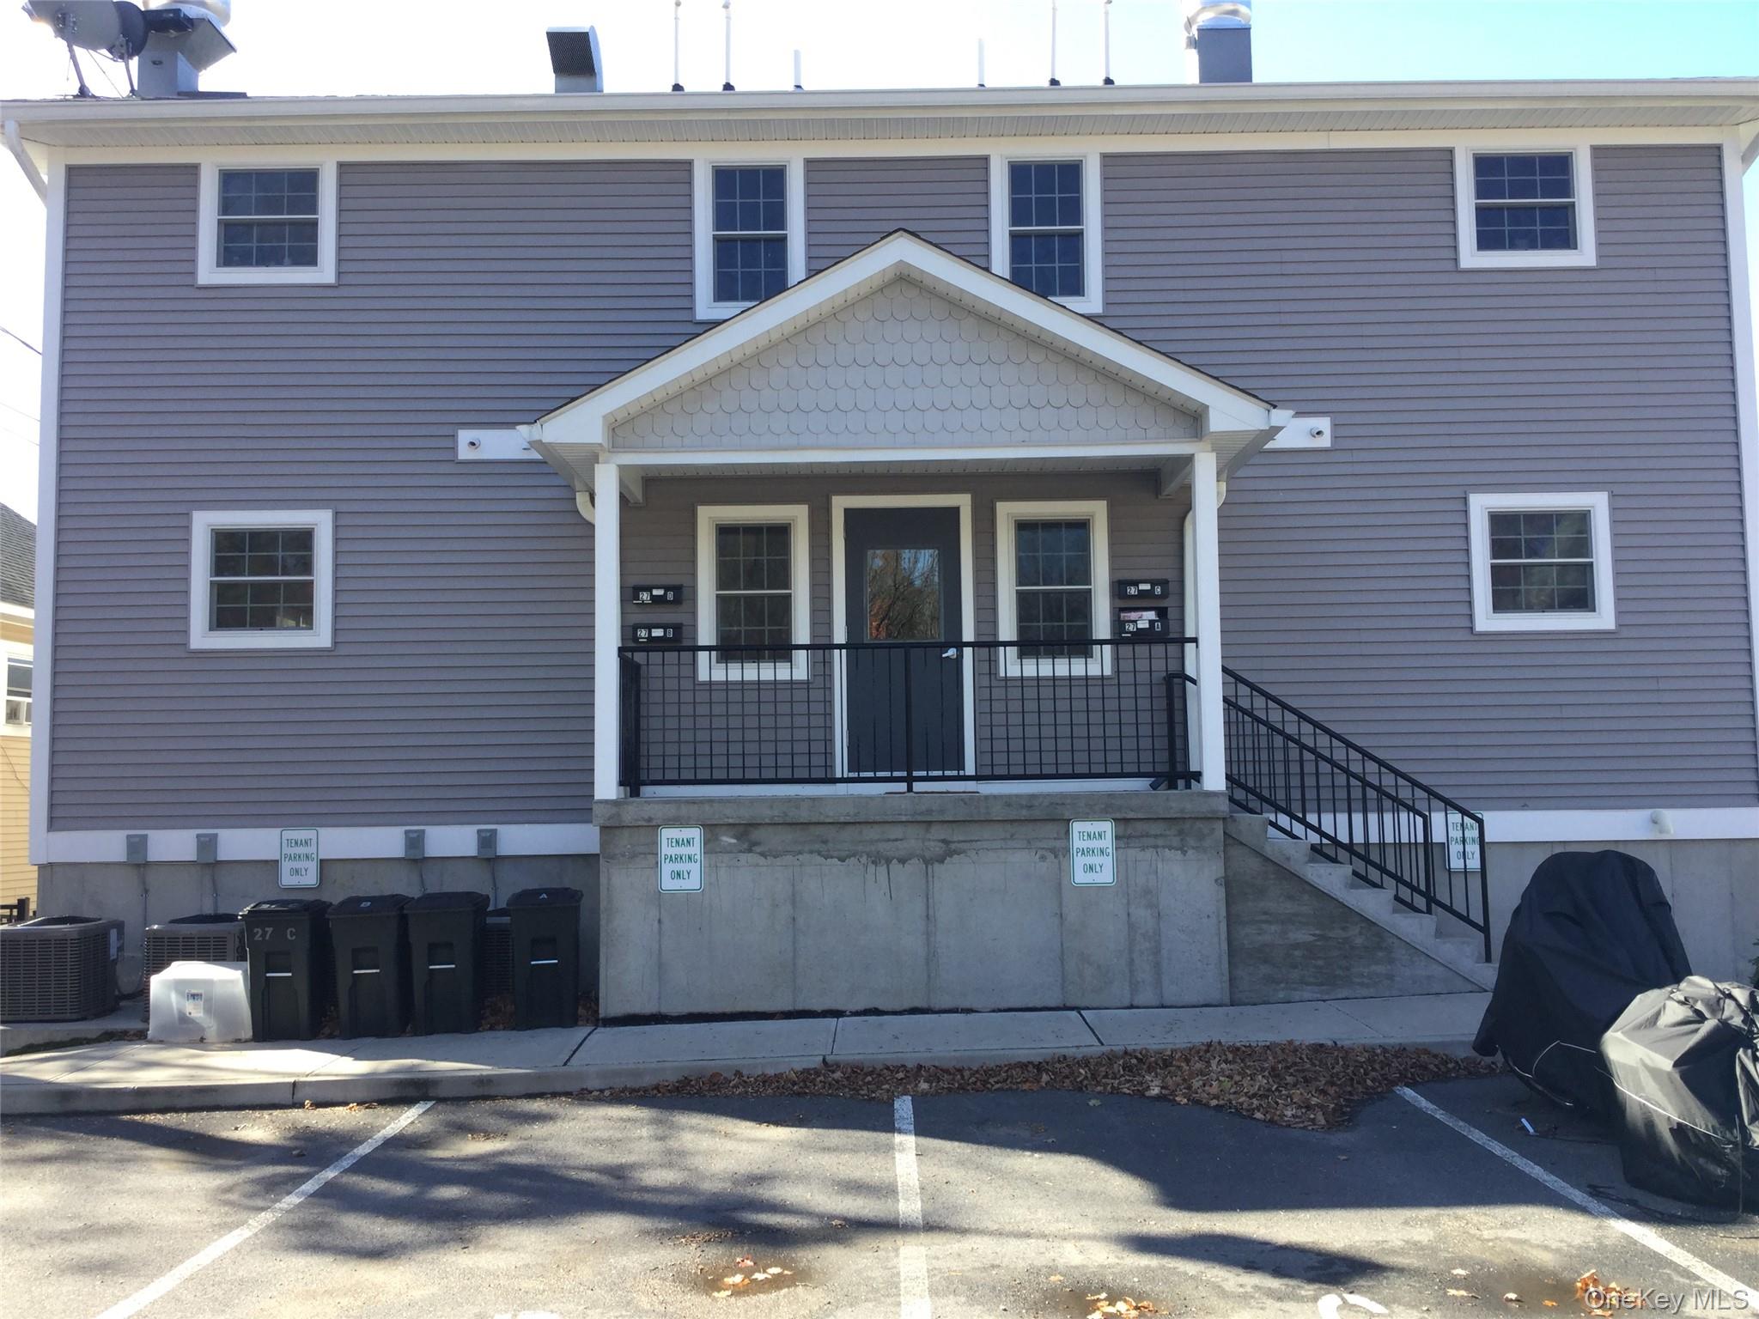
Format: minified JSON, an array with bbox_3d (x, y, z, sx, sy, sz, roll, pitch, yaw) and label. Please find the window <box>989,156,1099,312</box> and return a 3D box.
[{"bbox_3d":[1.328,-3.374,12.507,0.880,1.320,0.100,-1,-5,0],"label":"window"}]

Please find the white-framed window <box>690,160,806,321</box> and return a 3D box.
[{"bbox_3d":[-1.027,-3.336,12.509,0.870,1.290,0.100,-1,-5,0],"label":"white-framed window"}]

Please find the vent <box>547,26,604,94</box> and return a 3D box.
[{"bbox_3d":[-2.752,-5.282,14.189,0.370,0.650,0.730,-1,-5,0],"label":"vent"}]

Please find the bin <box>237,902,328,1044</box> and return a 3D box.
[{"bbox_3d":[-4.066,2.119,10.892,0.500,0.940,0.560,-1,-5,0],"label":"bin"}]

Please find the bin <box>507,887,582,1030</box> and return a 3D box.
[{"bbox_3d":[-2.317,2.041,10.894,0.500,0.940,0.560,0,-5,-11],"label":"bin"}]

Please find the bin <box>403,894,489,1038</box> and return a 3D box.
[{"bbox_3d":[-2.956,2.071,10.893,0.500,0.940,0.560,0,-5,-7],"label":"bin"}]

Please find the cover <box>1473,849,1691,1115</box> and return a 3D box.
[{"bbox_3d":[3.987,1.716,8.559,0.980,1.340,1.450,-1,-5,0],"label":"cover"}]

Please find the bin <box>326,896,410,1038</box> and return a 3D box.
[{"bbox_3d":[-3.496,2.090,10.893,0.500,0.940,0.560,-1,-5,-4],"label":"bin"}]

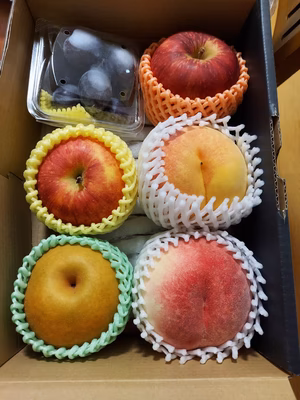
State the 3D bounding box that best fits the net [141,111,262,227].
[{"bbox_3d":[0.046,-0.024,0.287,0.110,0.074,0.110,0,78,-4],"label":"net"}]

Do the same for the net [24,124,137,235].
[{"bbox_3d":[-0.064,-0.016,0.282,0.101,0.068,0.101,0,78,-4],"label":"net"}]

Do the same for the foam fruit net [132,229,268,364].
[{"bbox_3d":[0.041,0.083,0.265,0.112,0.073,0.112,0,78,-4],"label":"foam fruit net"}]

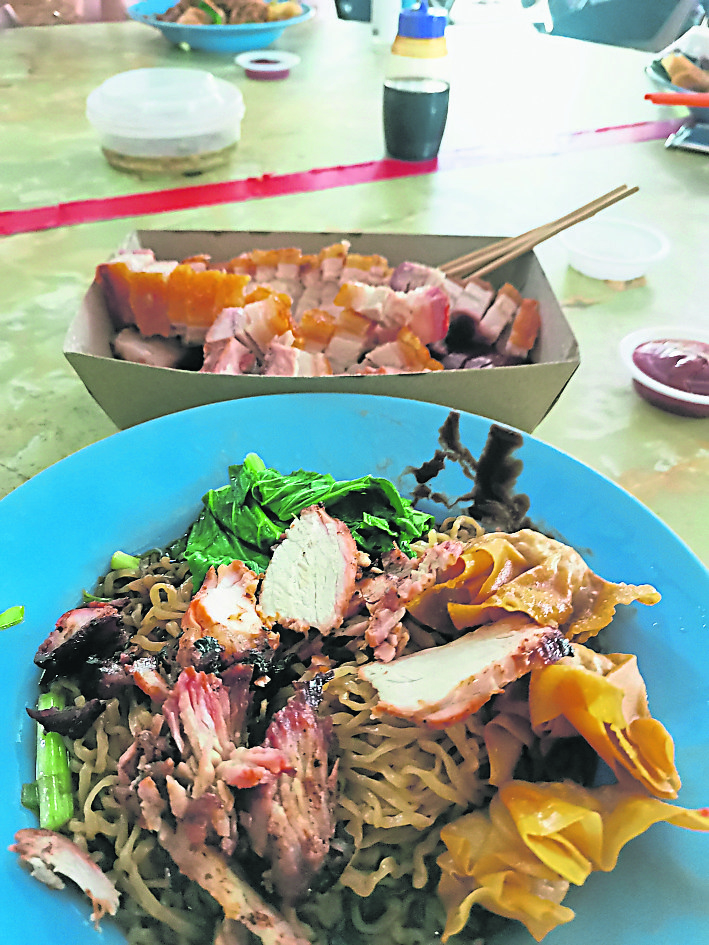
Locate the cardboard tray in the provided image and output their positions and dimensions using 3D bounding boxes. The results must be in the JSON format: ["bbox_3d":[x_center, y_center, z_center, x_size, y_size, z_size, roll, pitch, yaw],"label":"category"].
[{"bbox_3d":[-0.011,-0.064,0.345,0.210,0.050,0.115,1,45,-1],"label":"cardboard tray"}]

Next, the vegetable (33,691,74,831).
[{"bbox_3d":[-0.085,0.082,0.201,0.010,0.010,0.041,-14,47,-15],"label":"vegetable"}]

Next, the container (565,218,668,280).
[{"bbox_3d":[0.165,-0.143,0.457,0.067,0.018,0.067,1,45,-1],"label":"container"}]

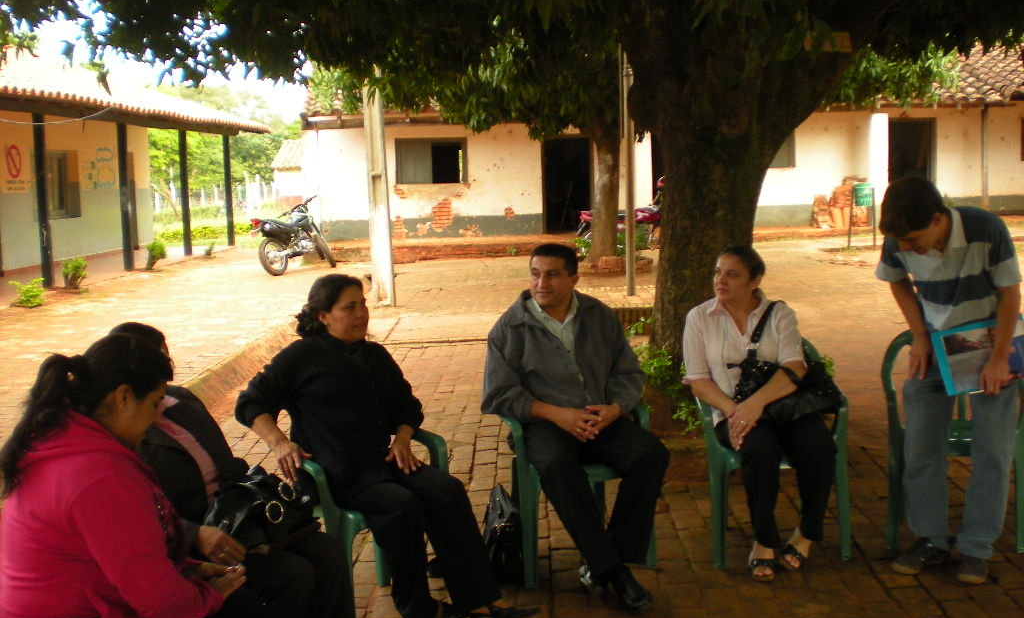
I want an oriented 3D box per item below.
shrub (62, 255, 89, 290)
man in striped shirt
[{"bbox_3d":[-6.307,-0.543,16.230,0.380,0.480,0.380,-2,7,0],"label":"shrub"},{"bbox_3d":[1.698,0.255,4.347,0.540,1.530,0.500,2,8,28],"label":"man in striped shirt"}]

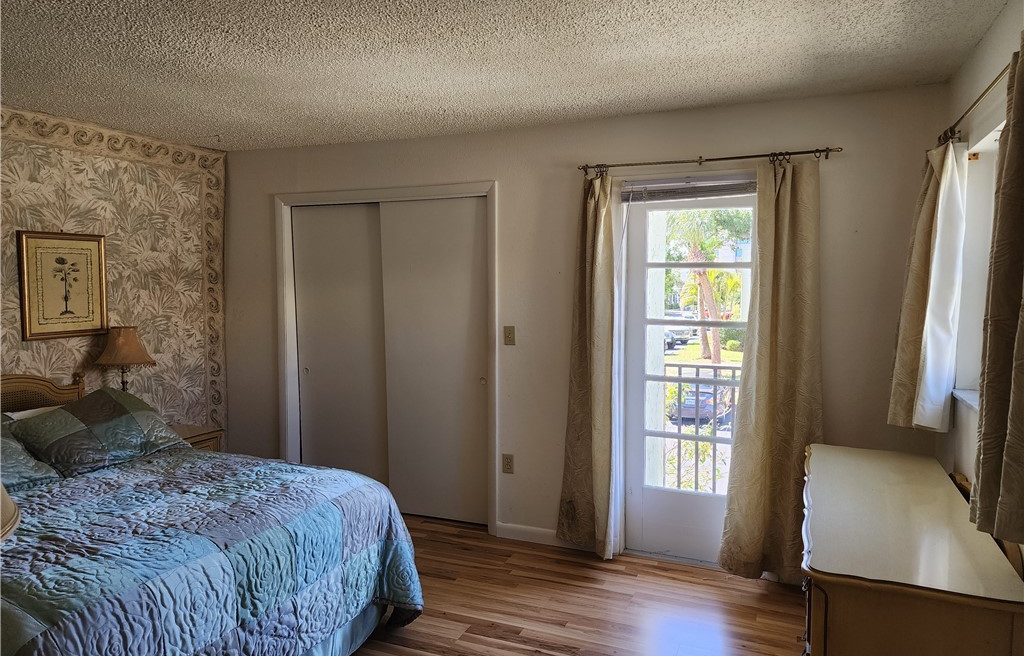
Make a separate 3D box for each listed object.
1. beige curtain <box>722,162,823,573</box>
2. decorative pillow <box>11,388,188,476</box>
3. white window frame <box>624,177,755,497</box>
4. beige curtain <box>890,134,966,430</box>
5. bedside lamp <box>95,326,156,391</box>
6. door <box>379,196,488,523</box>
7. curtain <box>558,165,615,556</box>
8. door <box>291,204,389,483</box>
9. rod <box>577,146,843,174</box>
[{"bbox_3d":[1.319,0.238,3.453,0.450,2.100,0.140,1,4,22],"label":"beige curtain"},{"bbox_3d":[-2.122,0.515,3.567,0.460,0.180,0.680,42,17,14],"label":"decorative pillow"},{"bbox_3d":[0.998,0.069,3.747,0.750,1.740,0.070,1,4,22],"label":"white window frame"},{"bbox_3d":[1.727,-0.163,2.829,0.180,1.180,0.340,1,4,22],"label":"beige curtain"},{"bbox_3d":[-2.171,0.327,3.839,0.300,0.660,0.300,1,4,22],"label":"bedside lamp"},{"bbox_3d":[-0.479,0.209,4.319,0.770,2.030,0.040,1,4,22],"label":"door"},{"bbox_3d":[0.412,0.221,3.811,0.330,2.080,0.130,1,4,22],"label":"curtain"},{"bbox_3d":[-1.149,0.190,4.637,0.765,2.030,0.040,1,4,22],"label":"door"},{"bbox_3d":[0.978,-0.865,3.517,1.330,0.045,0.085,1,4,22],"label":"rod"}]

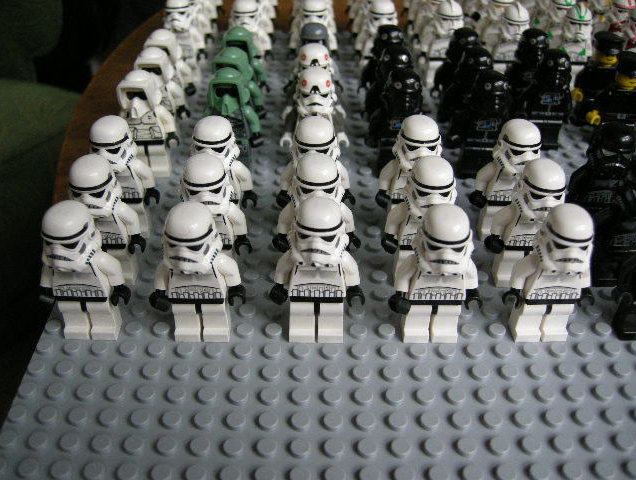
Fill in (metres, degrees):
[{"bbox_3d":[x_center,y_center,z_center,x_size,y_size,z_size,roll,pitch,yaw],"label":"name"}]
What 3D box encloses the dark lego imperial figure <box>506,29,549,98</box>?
[{"bbox_3d":[0.093,-0.070,0.291,0.025,0.043,0.015,0,36,-1],"label":"dark lego imperial figure"}]

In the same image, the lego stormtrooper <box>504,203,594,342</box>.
[{"bbox_3d":[0.063,0.010,0.179,0.025,0.043,0.015,0,36,-1],"label":"lego stormtrooper"}]

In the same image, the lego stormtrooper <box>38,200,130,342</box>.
[{"bbox_3d":[-0.064,0.009,0.178,0.025,0.043,0.014,0,36,-1],"label":"lego stormtrooper"}]

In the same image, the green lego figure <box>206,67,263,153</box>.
[{"bbox_3d":[-0.033,-0.044,0.249,0.025,0.043,0.014,0,36,-1],"label":"green lego figure"}]

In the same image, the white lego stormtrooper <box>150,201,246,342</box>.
[{"bbox_3d":[-0.032,0.009,0.175,0.025,0.043,0.015,0,36,-1],"label":"white lego stormtrooper"}]

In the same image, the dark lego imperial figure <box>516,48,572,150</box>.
[{"bbox_3d":[0.093,-0.056,0.271,0.025,0.043,0.015,0,36,-1],"label":"dark lego imperial figure"}]

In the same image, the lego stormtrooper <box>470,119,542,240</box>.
[{"bbox_3d":[0.063,-0.018,0.215,0.025,0.043,0.015,0,36,-1],"label":"lego stormtrooper"}]

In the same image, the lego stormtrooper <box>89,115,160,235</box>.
[{"bbox_3d":[-0.063,-0.019,0.213,0.025,0.043,0.015,0,36,-1],"label":"lego stormtrooper"}]

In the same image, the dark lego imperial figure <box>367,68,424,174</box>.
[{"bbox_3d":[0.031,-0.042,0.247,0.025,0.043,0.015,0,36,-1],"label":"dark lego imperial figure"}]

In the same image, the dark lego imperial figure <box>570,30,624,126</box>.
[{"bbox_3d":[0.123,-0.070,0.292,0.025,0.044,0.014,0,36,-1],"label":"dark lego imperial figure"}]

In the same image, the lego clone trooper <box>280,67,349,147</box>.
[{"bbox_3d":[-0.001,-0.042,0.246,0.025,0.043,0.015,0,36,-1],"label":"lego clone trooper"}]

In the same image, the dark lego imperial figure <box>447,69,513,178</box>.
[{"bbox_3d":[0.062,-0.042,0.247,0.025,0.043,0.015,0,36,-1],"label":"dark lego imperial figure"}]

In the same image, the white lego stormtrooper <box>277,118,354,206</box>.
[{"bbox_3d":[-0.001,-0.020,0.217,0.025,0.043,0.014,0,36,-1],"label":"white lego stormtrooper"}]

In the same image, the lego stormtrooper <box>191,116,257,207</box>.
[{"bbox_3d":[-0.033,-0.020,0.217,0.025,0.043,0.014,0,36,-1],"label":"lego stormtrooper"}]

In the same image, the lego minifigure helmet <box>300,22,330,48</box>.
[{"bbox_3d":[-0.001,-0.085,0.278,0.012,0.010,0.013,0,36,-1],"label":"lego minifigure helmet"}]

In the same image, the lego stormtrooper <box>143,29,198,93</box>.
[{"bbox_3d":[-0.064,-0.070,0.285,0.025,0.043,0.015,0,36,-1],"label":"lego stormtrooper"}]

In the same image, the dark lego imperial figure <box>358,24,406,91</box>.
[{"bbox_3d":[0.031,-0.071,0.289,0.025,0.043,0.015,0,36,-1],"label":"dark lego imperial figure"}]

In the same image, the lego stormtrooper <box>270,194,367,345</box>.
[{"bbox_3d":[0.000,0.010,0.175,0.025,0.043,0.015,0,36,-1],"label":"lego stormtrooper"}]

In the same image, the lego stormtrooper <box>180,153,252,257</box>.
[{"bbox_3d":[-0.033,-0.005,0.198,0.025,0.043,0.014,0,36,-1],"label":"lego stormtrooper"}]

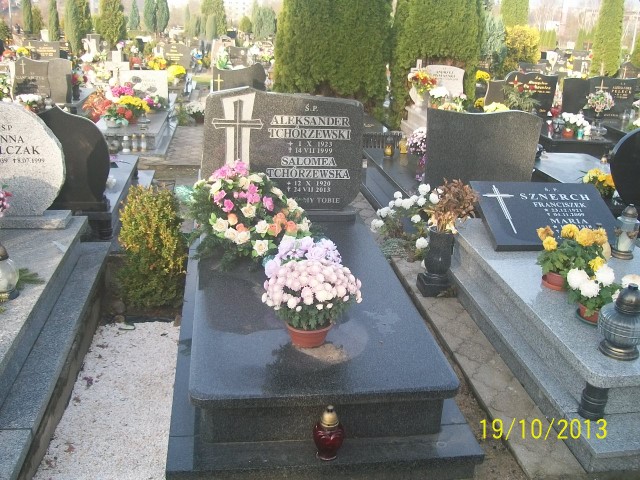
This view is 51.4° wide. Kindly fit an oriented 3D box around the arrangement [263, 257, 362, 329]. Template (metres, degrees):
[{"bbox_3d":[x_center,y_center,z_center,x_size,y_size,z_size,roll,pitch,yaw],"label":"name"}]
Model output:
[{"bbox_3d":[-0.027,0.183,2.386,0.365,0.250,0.360,-1,20,-9],"label":"arrangement"}]

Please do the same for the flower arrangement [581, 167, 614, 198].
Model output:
[{"bbox_3d":[1.970,-0.414,4.678,0.250,0.190,0.230,0,20,-9],"label":"flower arrangement"}]

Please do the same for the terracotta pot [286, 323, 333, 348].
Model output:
[{"bbox_3d":[-0.040,0.328,2.444,0.173,0.098,0.173,2,20,-1],"label":"terracotta pot"}]

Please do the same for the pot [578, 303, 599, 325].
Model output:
[{"bbox_3d":[1.193,0.297,2.890,0.155,0.105,0.155,2,19,-1],"label":"pot"}]

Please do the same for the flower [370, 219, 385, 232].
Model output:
[{"bbox_3d":[0.371,-0.094,4.300,0.085,0.070,0.085,0,64,-9],"label":"flower"}]

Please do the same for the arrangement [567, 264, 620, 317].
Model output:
[{"bbox_3d":[1.126,0.176,2.723,0.220,0.175,0.205,0,20,-9],"label":"arrangement"}]

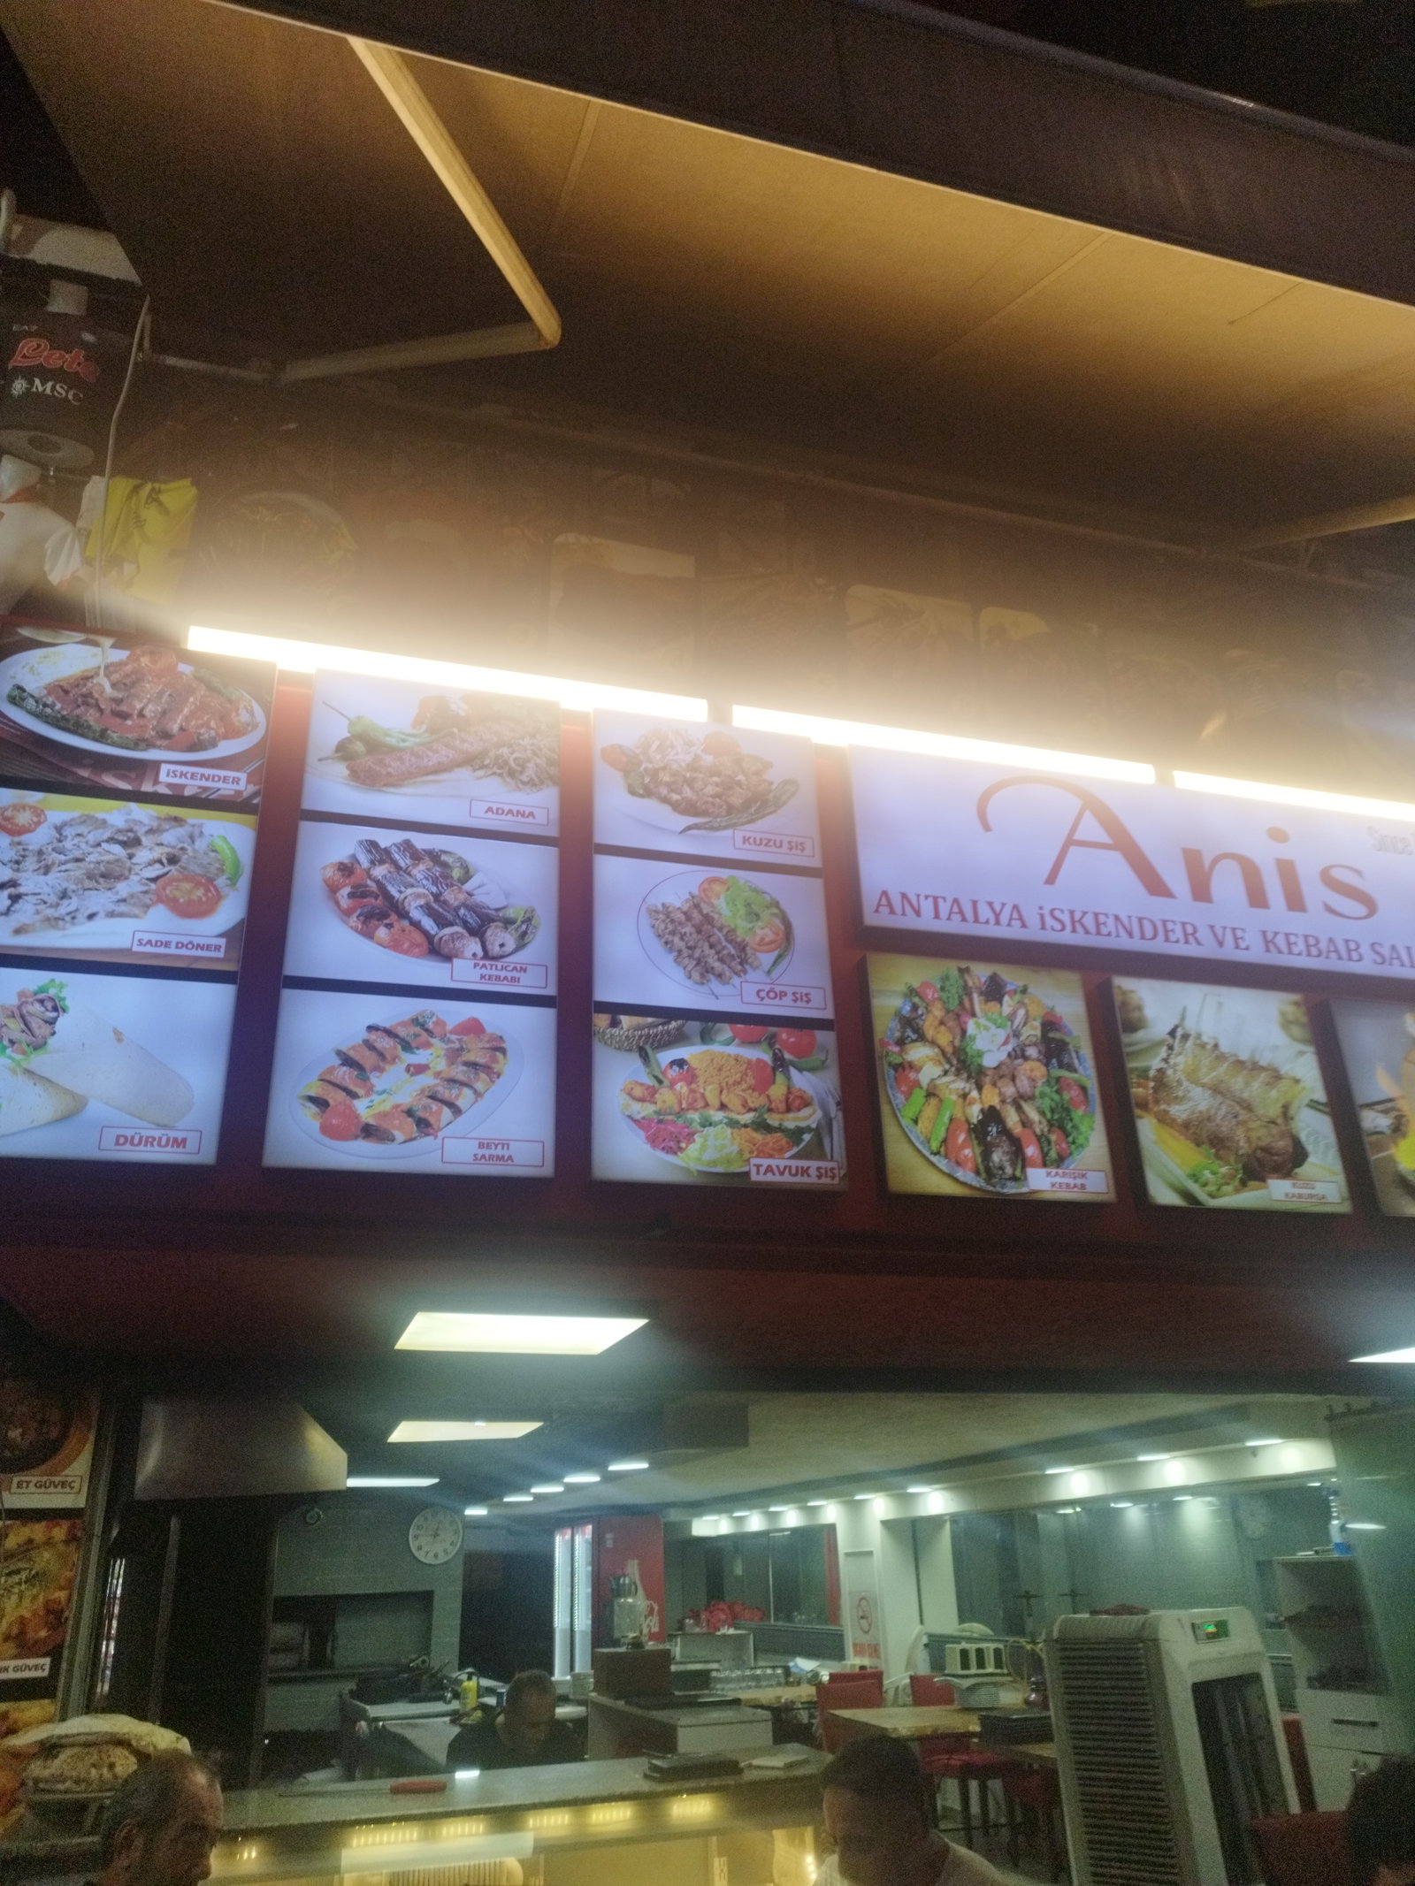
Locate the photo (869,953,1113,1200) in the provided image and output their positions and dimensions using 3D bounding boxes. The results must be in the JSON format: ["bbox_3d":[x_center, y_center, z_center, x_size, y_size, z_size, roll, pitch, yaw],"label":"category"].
[{"bbox_3d":[0.644,0.321,3.045,0.567,0.567,0.070,5,-26,-16],"label":"photo"}]

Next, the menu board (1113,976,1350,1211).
[{"bbox_3d":[1.272,0.381,3.225,0.565,0.572,0.070,5,-26,-16],"label":"menu board"}]

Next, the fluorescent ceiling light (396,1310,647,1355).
[{"bbox_3d":[-0.499,1.010,3.434,0.600,0.050,0.620,5,-26,-16],"label":"fluorescent ceiling light"}]

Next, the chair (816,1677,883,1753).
[{"bbox_3d":[0.949,4.785,7.581,0.440,0.900,0.530,5,-26,-16],"label":"chair"}]

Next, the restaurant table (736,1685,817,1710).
[{"bbox_3d":[0.688,5.278,8.457,1.150,0.750,0.830,5,-26,-16],"label":"restaurant table"}]

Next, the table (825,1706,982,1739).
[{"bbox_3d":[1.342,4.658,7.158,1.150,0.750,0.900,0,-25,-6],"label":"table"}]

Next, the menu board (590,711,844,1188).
[{"bbox_3d":[0.003,-0.002,2.985,0.554,1.140,0.070,5,-26,-16],"label":"menu board"}]

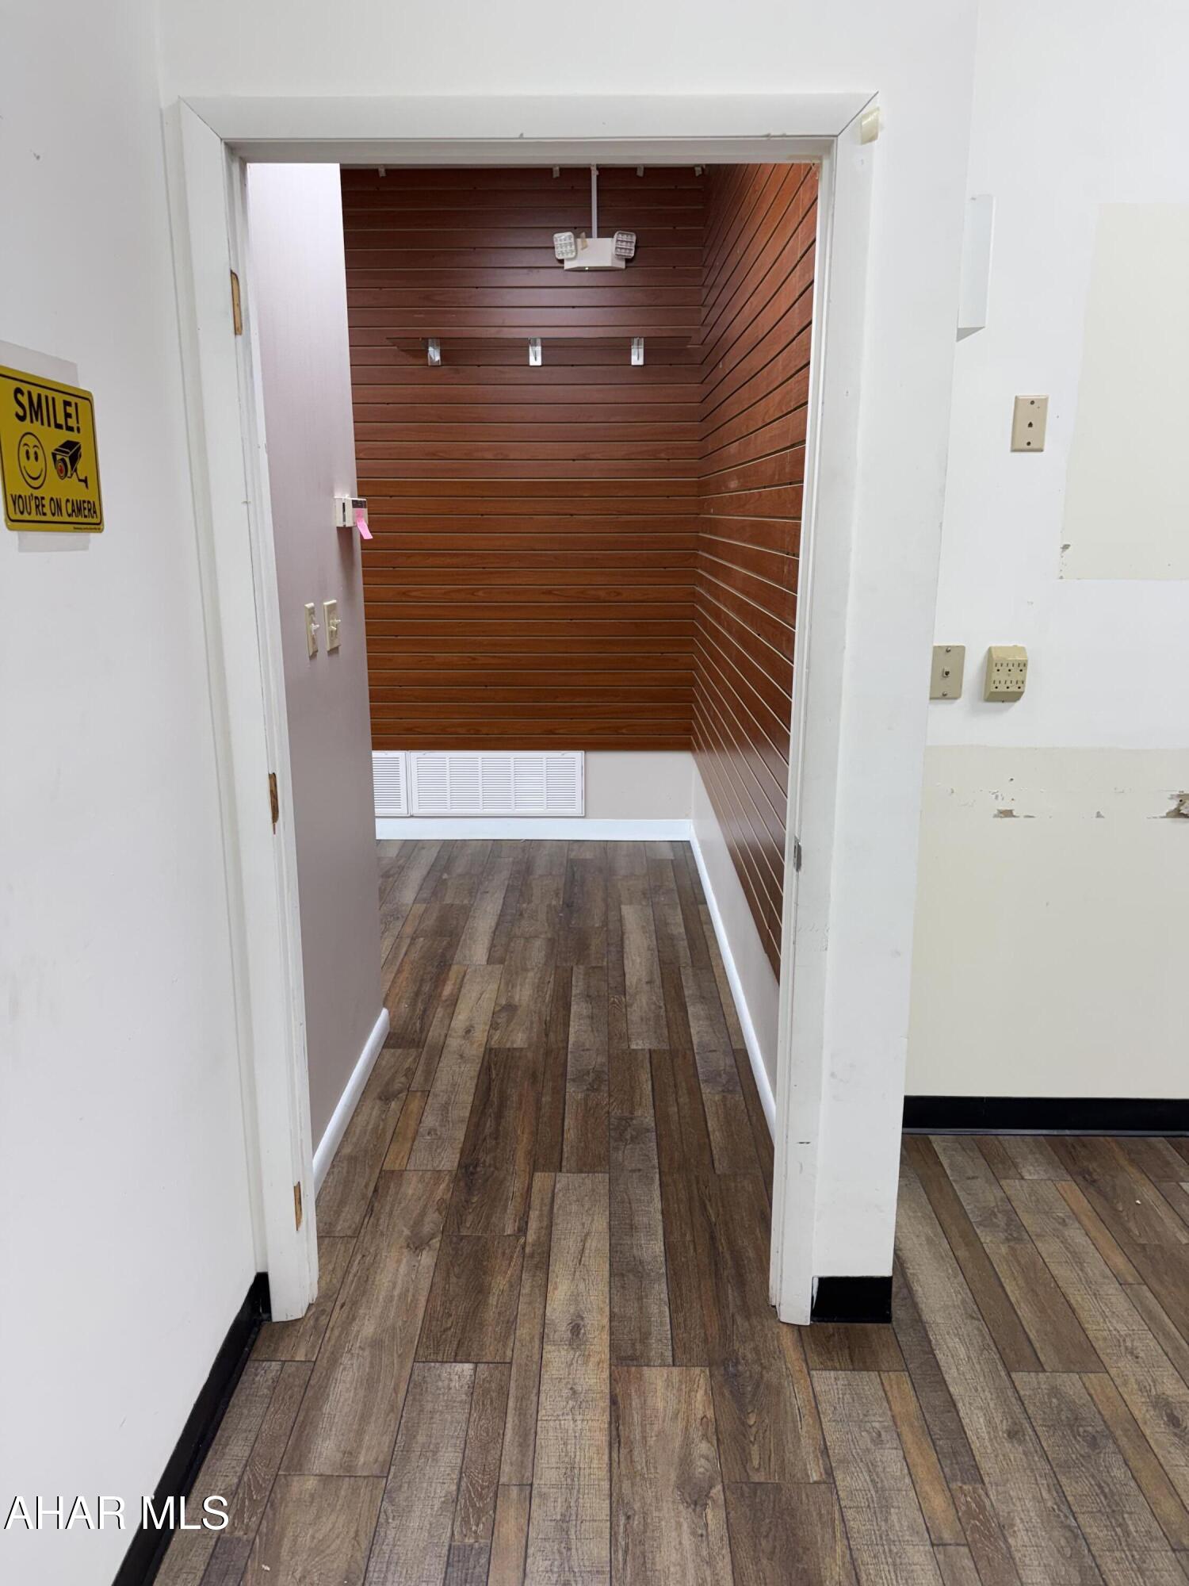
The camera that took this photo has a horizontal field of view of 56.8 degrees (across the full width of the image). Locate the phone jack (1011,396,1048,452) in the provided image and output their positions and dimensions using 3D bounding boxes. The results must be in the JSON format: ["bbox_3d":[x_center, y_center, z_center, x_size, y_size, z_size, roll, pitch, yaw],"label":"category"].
[{"bbox_3d":[0.933,-0.789,2.351,0.070,0.114,0.010,0,14,1],"label":"phone jack"}]

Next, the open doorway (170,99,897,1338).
[{"bbox_3d":[-0.100,-0.017,1.911,1.030,2.090,0.140,0,14,1],"label":"open doorway"}]

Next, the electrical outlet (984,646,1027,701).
[{"bbox_3d":[0.922,-0.263,2.463,0.075,0.125,0.040,0,14,1],"label":"electrical outlet"}]

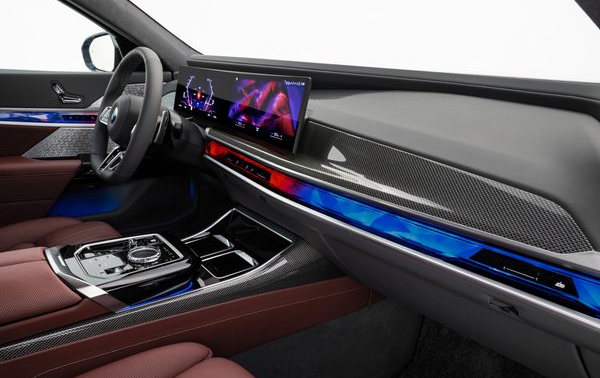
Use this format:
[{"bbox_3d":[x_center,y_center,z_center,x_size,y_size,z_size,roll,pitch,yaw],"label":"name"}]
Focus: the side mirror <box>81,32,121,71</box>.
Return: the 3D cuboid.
[{"bbox_3d":[-0.700,-0.499,1.645,0.145,0.155,0.235,-15,23,-41],"label":"side mirror"}]

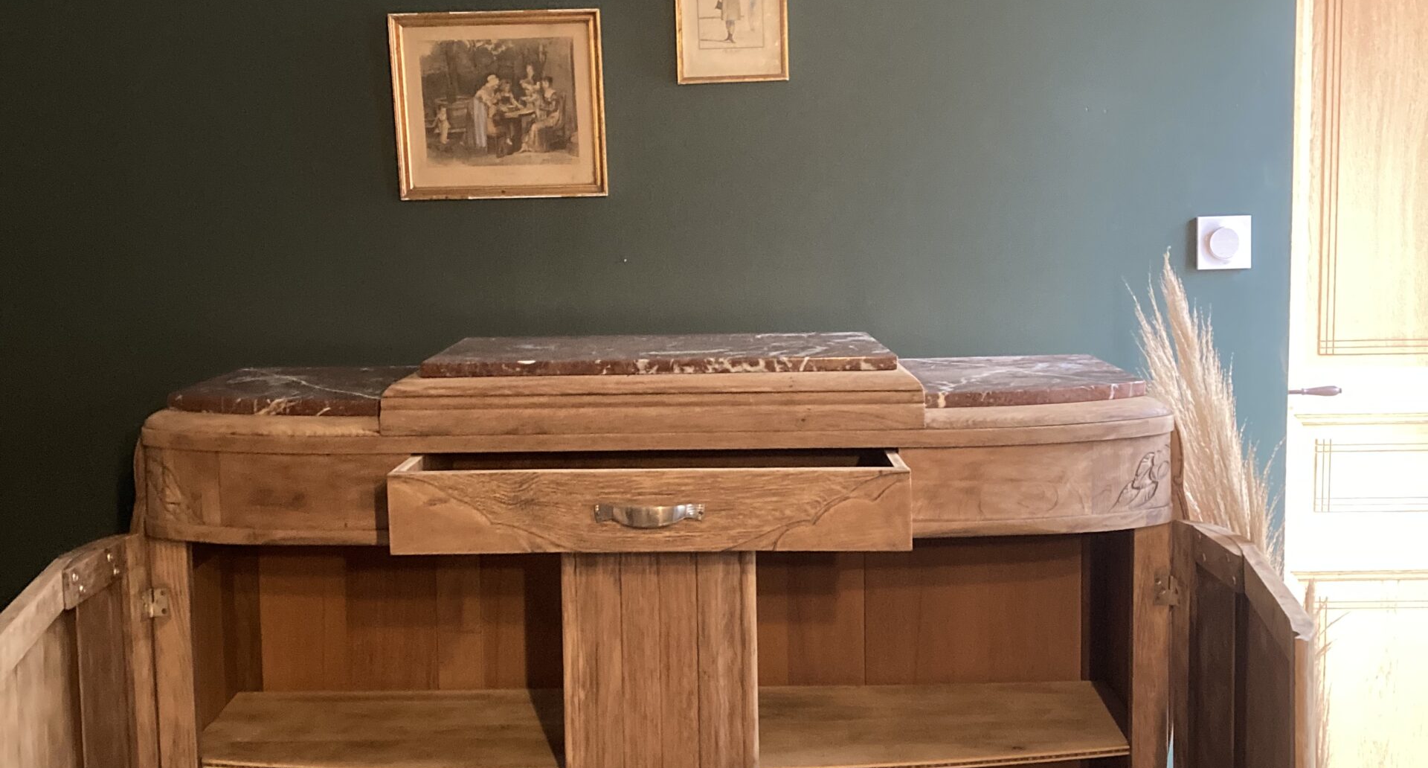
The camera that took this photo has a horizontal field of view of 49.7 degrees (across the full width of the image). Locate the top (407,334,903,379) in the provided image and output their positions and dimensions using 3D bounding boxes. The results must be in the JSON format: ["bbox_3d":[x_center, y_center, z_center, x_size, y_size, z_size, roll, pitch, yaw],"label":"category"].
[{"bbox_3d":[-0.073,-0.043,2.166,0.614,0.019,0.416,-1,6,1],"label":"top"}]

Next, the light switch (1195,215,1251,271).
[{"bbox_3d":[0.782,-0.215,2.358,0.081,0.081,0.030,-1,6,1],"label":"light switch"}]

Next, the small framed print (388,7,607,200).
[{"bbox_3d":[-0.327,-0.425,2.355,0.322,0.281,0.024,-1,6,1],"label":"small framed print"}]

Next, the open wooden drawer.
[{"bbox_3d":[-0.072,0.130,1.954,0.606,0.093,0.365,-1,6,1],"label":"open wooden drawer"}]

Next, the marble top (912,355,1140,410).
[{"bbox_3d":[0.419,-0.007,2.143,0.315,0.021,0.457,-1,6,1],"label":"marble top"}]

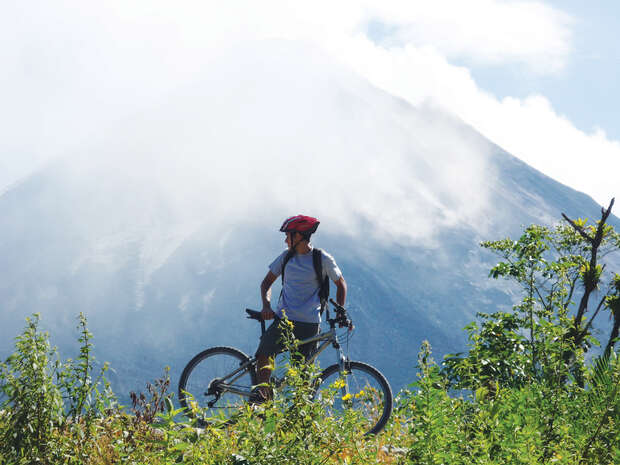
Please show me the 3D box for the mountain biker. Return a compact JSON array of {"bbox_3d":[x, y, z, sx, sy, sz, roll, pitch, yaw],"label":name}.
[{"bbox_3d":[-0.077,0.700,20.400,0.710,1.700,0.520,-1,-4,19],"label":"mountain biker"}]

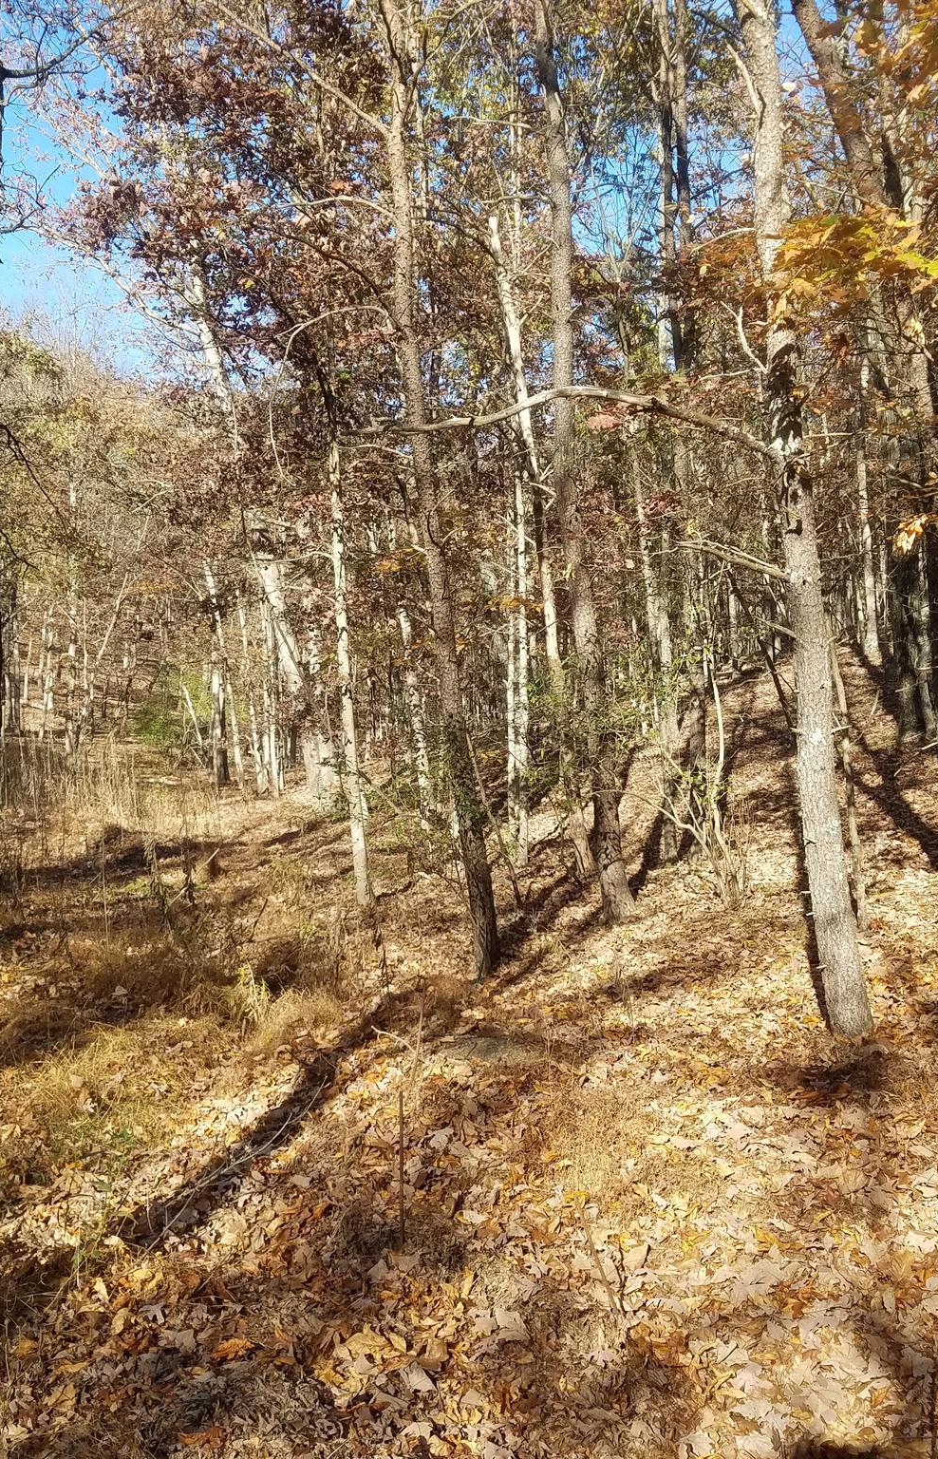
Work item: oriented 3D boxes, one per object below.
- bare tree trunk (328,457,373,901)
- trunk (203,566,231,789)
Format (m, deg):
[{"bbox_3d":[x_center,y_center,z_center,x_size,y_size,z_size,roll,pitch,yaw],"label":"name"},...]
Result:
[{"bbox_3d":[-0.992,-0.352,12.300,0.170,3.694,0.150,-4,0,0],"label":"bare tree trunk"},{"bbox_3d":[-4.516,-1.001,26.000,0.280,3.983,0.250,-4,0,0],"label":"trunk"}]

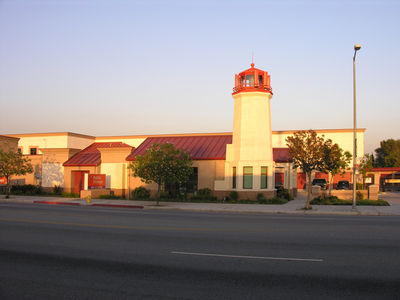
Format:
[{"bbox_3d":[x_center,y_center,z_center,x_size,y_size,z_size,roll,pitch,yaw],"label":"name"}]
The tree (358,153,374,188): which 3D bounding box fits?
[{"bbox_3d":[15.427,2.273,37.363,1.500,4.000,1.500,-1,-4,19],"label":"tree"}]

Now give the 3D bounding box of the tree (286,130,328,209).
[{"bbox_3d":[5.904,1.127,22.051,2.350,4.350,2.300,-1,-4,19],"label":"tree"}]

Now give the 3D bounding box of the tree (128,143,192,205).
[{"bbox_3d":[-2.375,1.452,24.072,3.750,3.750,3.600,0,-4,0],"label":"tree"}]

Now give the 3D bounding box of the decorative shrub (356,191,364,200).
[{"bbox_3d":[11.031,3.179,27.774,0.600,0.750,0.600,-1,-4,19],"label":"decorative shrub"}]

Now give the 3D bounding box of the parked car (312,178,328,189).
[{"bbox_3d":[15.042,4.482,50.442,1.900,1.700,4.800,-1,-4,19],"label":"parked car"}]

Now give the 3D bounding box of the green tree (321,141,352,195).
[{"bbox_3d":[9.336,1.593,27.656,2.300,4.200,2.200,-1,-4,19],"label":"green tree"}]

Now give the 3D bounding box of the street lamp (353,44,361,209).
[{"bbox_3d":[8.113,-1.138,21.112,0.400,8.450,2.100,-1,-4,19],"label":"street lamp"}]

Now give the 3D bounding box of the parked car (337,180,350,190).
[{"bbox_3d":[17.940,4.657,50.450,1.800,1.450,4.600,-1,-4,19],"label":"parked car"}]

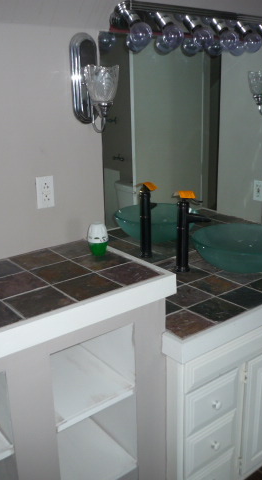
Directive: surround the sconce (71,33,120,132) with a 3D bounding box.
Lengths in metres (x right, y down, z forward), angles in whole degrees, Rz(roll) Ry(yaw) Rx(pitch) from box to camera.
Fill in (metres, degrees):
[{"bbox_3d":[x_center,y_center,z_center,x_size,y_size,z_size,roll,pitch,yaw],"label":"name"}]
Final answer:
[{"bbox_3d":[-0.120,-0.540,1.590,0.119,0.329,0.184,-15,21,-35],"label":"sconce"}]

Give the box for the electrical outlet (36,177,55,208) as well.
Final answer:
[{"bbox_3d":[-0.307,-0.172,1.660,0.070,0.115,0.010,-15,21,-35],"label":"electrical outlet"}]

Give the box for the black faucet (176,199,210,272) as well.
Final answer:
[{"bbox_3d":[0.269,-0.027,1.982,0.152,0.313,0.055,-2,17,0],"label":"black faucet"}]

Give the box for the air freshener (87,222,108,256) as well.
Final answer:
[{"bbox_3d":[-0.121,-0.004,1.648,0.073,0.109,0.073,-2,17,1],"label":"air freshener"}]

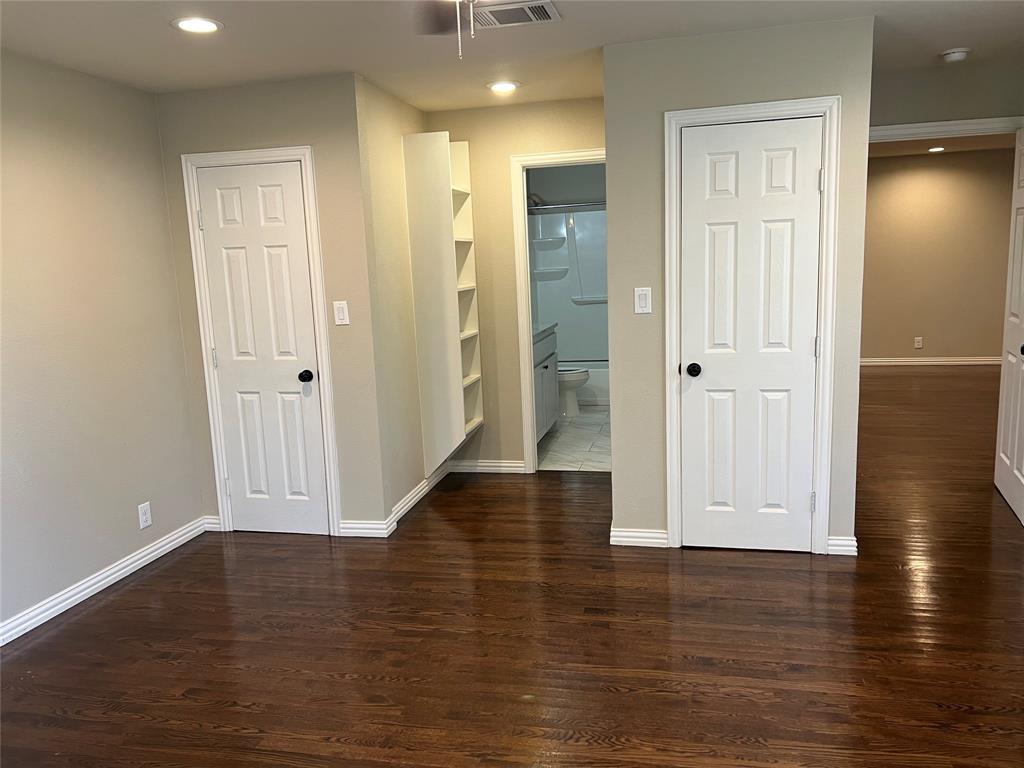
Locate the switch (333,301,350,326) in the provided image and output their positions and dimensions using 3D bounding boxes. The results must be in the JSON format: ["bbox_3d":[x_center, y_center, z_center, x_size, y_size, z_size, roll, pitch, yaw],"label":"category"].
[{"bbox_3d":[-0.904,-0.374,4.074,0.077,0.127,0.010,0,10,13],"label":"switch"}]

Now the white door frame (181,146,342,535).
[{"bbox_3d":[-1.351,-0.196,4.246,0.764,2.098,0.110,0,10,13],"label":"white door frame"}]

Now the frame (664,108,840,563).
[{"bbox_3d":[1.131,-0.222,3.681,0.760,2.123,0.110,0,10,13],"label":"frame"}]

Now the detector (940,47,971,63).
[{"bbox_3d":[2.297,-1.693,3.977,0.140,0.046,0.140,0,10,13],"label":"detector"}]

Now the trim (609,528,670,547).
[{"bbox_3d":[0.651,0.790,3.922,0.295,0.090,0.018,0,10,13],"label":"trim"}]

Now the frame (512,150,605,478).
[{"bbox_3d":[0.416,-0.435,5.113,0.740,2.131,0.120,0,10,13],"label":"frame"}]

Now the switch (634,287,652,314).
[{"bbox_3d":[0.636,-0.400,3.718,0.075,0.126,0.010,0,10,13],"label":"switch"}]

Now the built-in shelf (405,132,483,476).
[{"bbox_3d":[-0.409,-0.472,4.921,0.287,2.106,0.468,0,10,13],"label":"built-in shelf"}]

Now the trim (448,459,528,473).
[{"bbox_3d":[-0.174,0.583,5.373,0.537,0.090,0.018,0,10,13],"label":"trim"}]

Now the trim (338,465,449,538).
[{"bbox_3d":[-0.682,0.692,4.859,0.264,0.090,1.263,0,10,13],"label":"trim"}]

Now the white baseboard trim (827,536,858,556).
[{"bbox_3d":[1.604,0.784,3.709,0.138,0.090,0.018,0,10,13],"label":"white baseboard trim"}]

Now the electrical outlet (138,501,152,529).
[{"bbox_3d":[-1.898,0.685,3.992,0.009,0.124,0.081,0,10,13],"label":"electrical outlet"}]

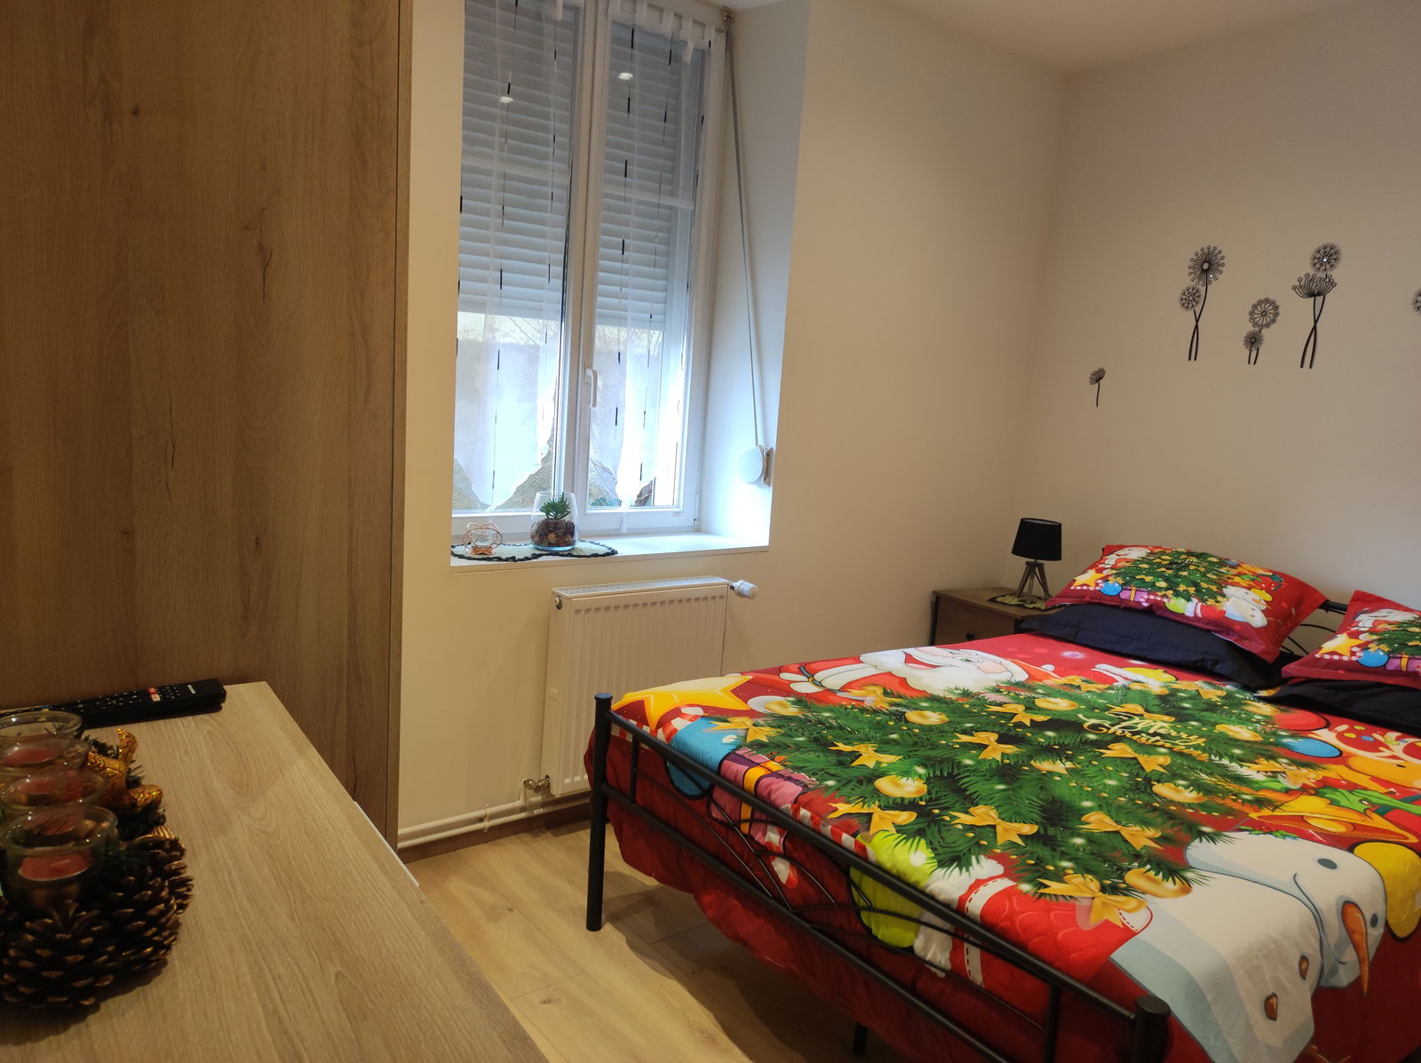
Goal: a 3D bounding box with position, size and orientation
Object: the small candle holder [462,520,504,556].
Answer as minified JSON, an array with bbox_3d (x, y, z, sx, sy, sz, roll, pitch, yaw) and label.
[{"bbox_3d":[-0.671,0.016,3.021,0.118,0.091,0.118,-3,12,-38],"label":"small candle holder"}]

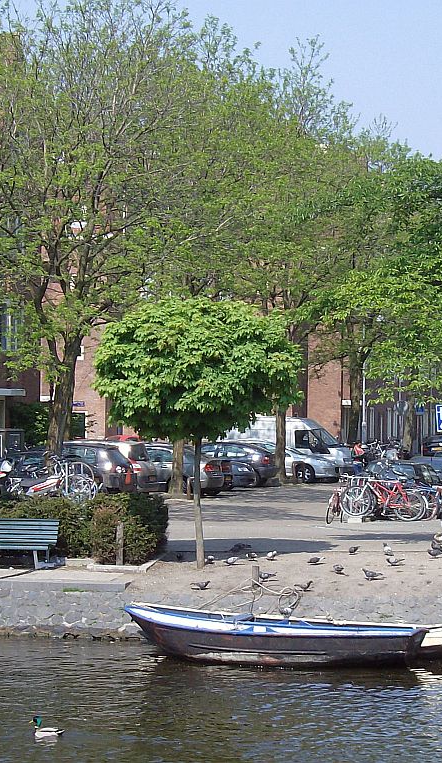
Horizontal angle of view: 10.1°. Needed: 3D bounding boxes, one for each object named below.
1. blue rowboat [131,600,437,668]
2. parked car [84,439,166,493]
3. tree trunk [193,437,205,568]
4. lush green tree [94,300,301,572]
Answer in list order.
[{"bbox_3d":[0.751,3.372,33.297,4.300,0.660,1.550,0,-1,22],"label":"blue rowboat"},{"bbox_3d":[-3.711,2.575,76.000,4.300,1.500,1.750,0,-1,28],"label":"parked car"},{"bbox_3d":[-0.321,1.809,37.500,0.140,1.980,0.140,1,-1,0],"label":"tree trunk"},{"bbox_3d":[-0.366,0.747,37.500,3.100,4.000,3.100,1,-1,0],"label":"lush green tree"}]

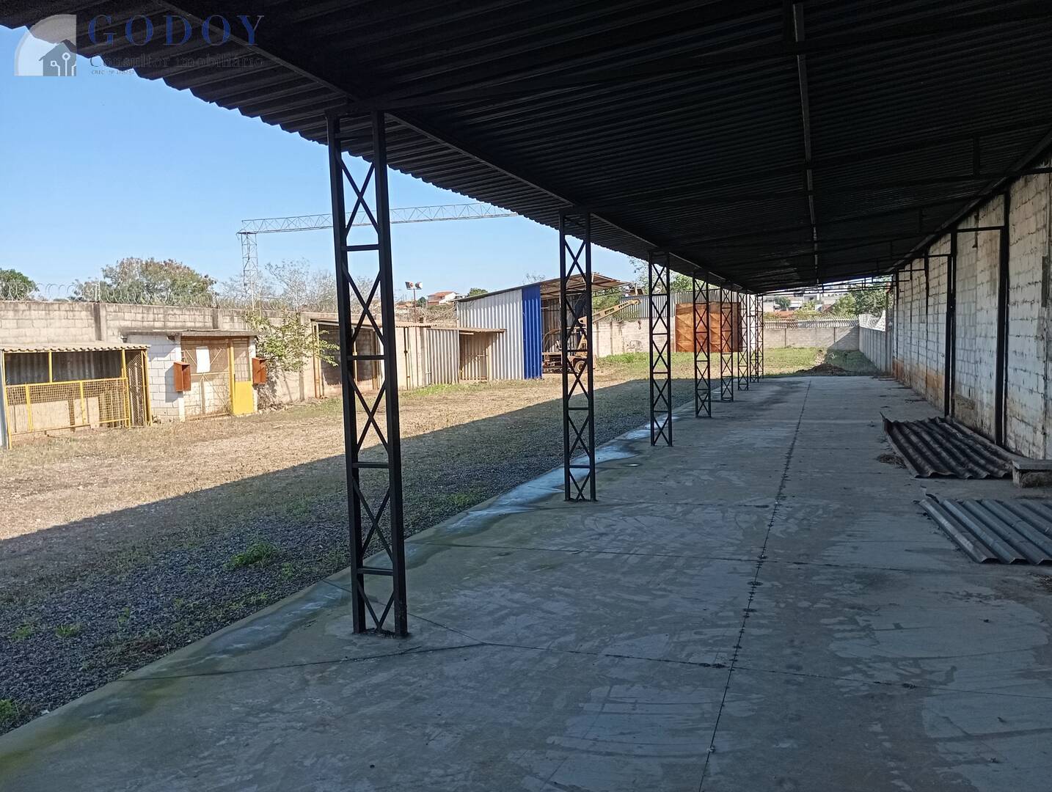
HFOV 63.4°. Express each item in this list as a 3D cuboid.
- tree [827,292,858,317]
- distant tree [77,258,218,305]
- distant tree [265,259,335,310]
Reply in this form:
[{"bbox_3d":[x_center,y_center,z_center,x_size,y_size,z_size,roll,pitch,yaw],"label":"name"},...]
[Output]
[{"bbox_3d":[33.445,-7.795,90.183,3.500,6.210,3.500,0,4,20],"label":"tree"},{"bbox_3d":[-22.245,-4.605,50.208,8.200,7.050,7.500,-3,4,-24],"label":"distant tree"},{"bbox_3d":[-12.585,-4.463,48.194,4.200,6.590,4.000,-2,3,-14],"label":"distant tree"}]

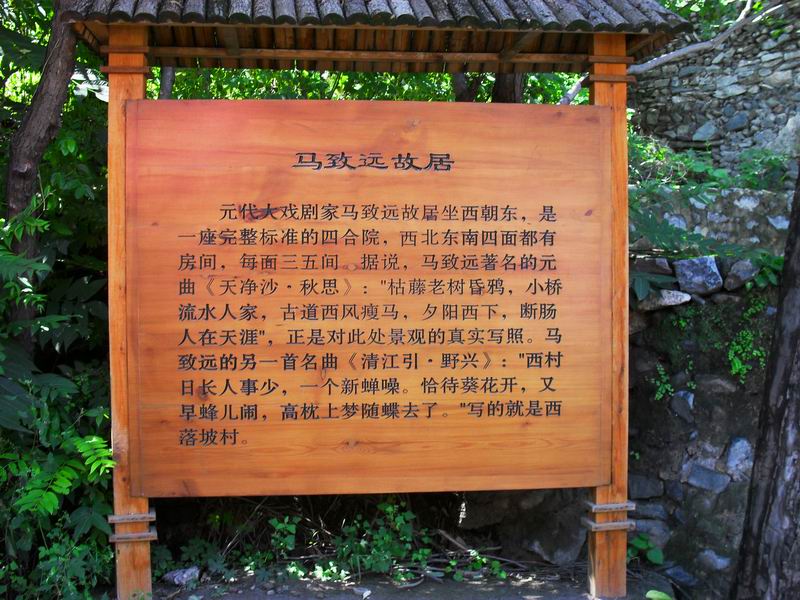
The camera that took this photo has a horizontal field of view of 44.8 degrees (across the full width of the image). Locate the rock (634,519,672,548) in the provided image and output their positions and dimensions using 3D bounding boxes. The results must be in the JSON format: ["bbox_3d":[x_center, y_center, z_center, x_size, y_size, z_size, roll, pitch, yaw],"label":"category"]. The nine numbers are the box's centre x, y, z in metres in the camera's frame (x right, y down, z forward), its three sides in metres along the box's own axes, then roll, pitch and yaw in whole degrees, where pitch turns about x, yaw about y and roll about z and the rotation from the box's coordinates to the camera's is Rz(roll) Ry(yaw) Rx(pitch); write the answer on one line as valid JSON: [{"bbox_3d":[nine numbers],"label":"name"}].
[{"bbox_3d":[1.262,1.167,4.850,0.200,0.140,0.160,0,1,-5],"label":"rock"}]

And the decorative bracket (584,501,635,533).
[{"bbox_3d":[0.939,0.973,4.370,0.193,0.120,0.170,0,1,-8],"label":"decorative bracket"}]

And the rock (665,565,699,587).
[{"bbox_3d":[1.363,1.334,4.700,0.165,0.100,0.130,0,1,-5],"label":"rock"}]

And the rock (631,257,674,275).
[{"bbox_3d":[1.347,-0.185,5.200,0.220,0.095,0.170,0,1,-5],"label":"rock"}]

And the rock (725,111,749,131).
[{"bbox_3d":[2.843,-1.516,8.200,0.210,0.160,0.160,0,1,0],"label":"rock"}]

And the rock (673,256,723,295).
[{"bbox_3d":[1.594,-0.131,5.200,0.260,0.195,0.200,0,1,-5],"label":"rock"}]

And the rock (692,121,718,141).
[{"bbox_3d":[2.635,-1.462,8.372,0.214,0.145,0.180,-18,-2,11],"label":"rock"}]

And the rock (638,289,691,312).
[{"bbox_3d":[1.245,0.002,4.568,0.236,0.088,0.170,-9,0,12],"label":"rock"}]

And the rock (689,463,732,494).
[{"bbox_3d":[1.356,0.786,4.252,0.177,0.082,0.130,17,5,11],"label":"rock"}]

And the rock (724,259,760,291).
[{"bbox_3d":[1.624,-0.121,4.610,0.169,0.136,0.150,-20,-2,11],"label":"rock"}]

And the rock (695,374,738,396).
[{"bbox_3d":[1.441,0.388,4.406,0.184,0.085,0.140,6,3,11],"label":"rock"}]

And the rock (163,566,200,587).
[{"bbox_3d":[-0.991,1.254,4.400,0.170,0.085,0.120,0,1,-5],"label":"rock"}]

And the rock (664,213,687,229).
[{"bbox_3d":[1.602,-0.462,5.644,0.127,0.087,0.110,15,5,11],"label":"rock"}]

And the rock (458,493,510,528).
[{"bbox_3d":[0.411,1.025,4.726,0.249,0.168,0.190,0,2,12],"label":"rock"}]

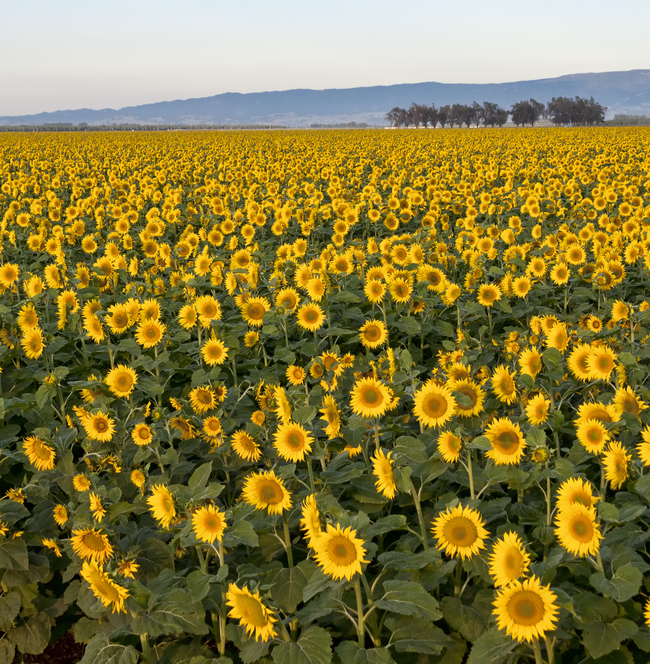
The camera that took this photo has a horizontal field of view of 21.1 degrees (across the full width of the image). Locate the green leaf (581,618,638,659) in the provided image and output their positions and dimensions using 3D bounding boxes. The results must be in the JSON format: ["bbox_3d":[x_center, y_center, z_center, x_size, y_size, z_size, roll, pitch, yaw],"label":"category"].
[{"bbox_3d":[1.107,1.193,6.800,0.220,0.080,0.190,1,48,9],"label":"green leaf"}]

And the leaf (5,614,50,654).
[{"bbox_3d":[-1.515,1.540,8.900,0.220,0.220,0.080,-2,-34,-10],"label":"leaf"}]

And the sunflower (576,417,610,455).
[{"bbox_3d":[1.332,0.520,8.700,0.185,0.185,0.060,4,-2,31],"label":"sunflower"}]

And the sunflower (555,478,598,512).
[{"bbox_3d":[1.022,0.684,7.100,0.183,0.187,0.067,4,0,36],"label":"sunflower"}]

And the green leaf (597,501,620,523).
[{"bbox_3d":[1.298,0.822,8.000,0.100,0.110,0.050,1,-26,10],"label":"green leaf"}]

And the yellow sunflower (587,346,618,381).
[{"bbox_3d":[1.667,0.189,10.500,0.206,0.210,0.076,4,6,31],"label":"yellow sunflower"}]

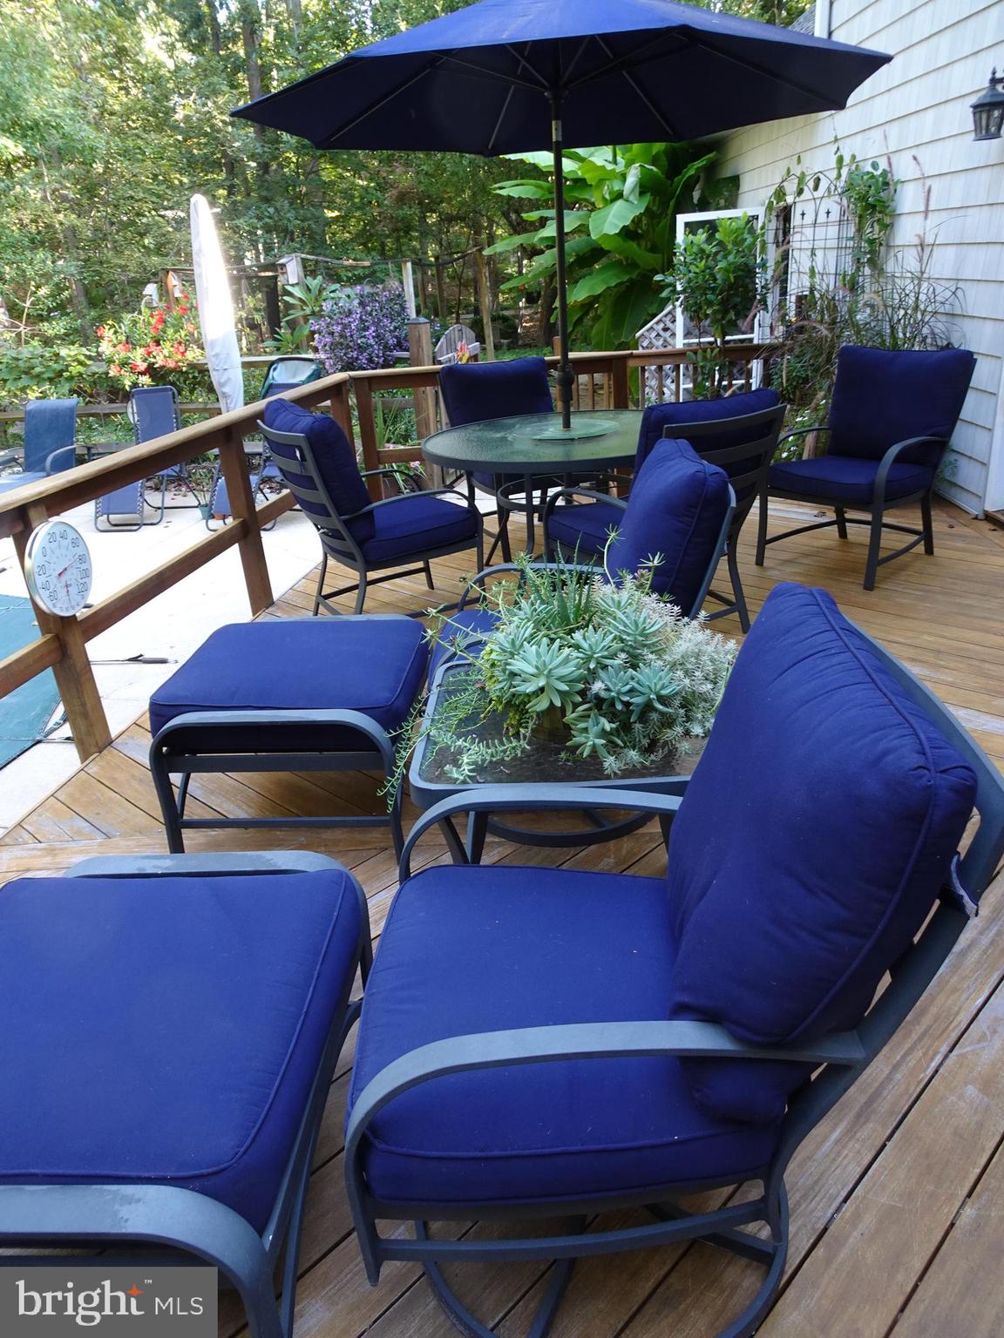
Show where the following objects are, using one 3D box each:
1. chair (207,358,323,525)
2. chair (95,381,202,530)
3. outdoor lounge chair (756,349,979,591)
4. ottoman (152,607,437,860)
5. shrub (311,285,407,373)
[{"bbox_3d":[-2.134,-1.988,8.225,0.640,1.330,1.100,4,25,18],"label":"chair"},{"bbox_3d":[-3.366,-1.939,8.585,0.640,1.120,0.980,3,25,16],"label":"chair"},{"bbox_3d":[1.673,-0.964,4.348,0.680,0.945,0.660,-21,29,-33],"label":"outdoor lounge chair"},{"bbox_3d":[-0.553,0.190,2.724,0.650,0.475,0.680,-2,24,6],"label":"ottoman"},{"bbox_3d":[-1.427,-3.403,9.278,0.860,0.820,0.780,-4,24,0],"label":"shrub"}]

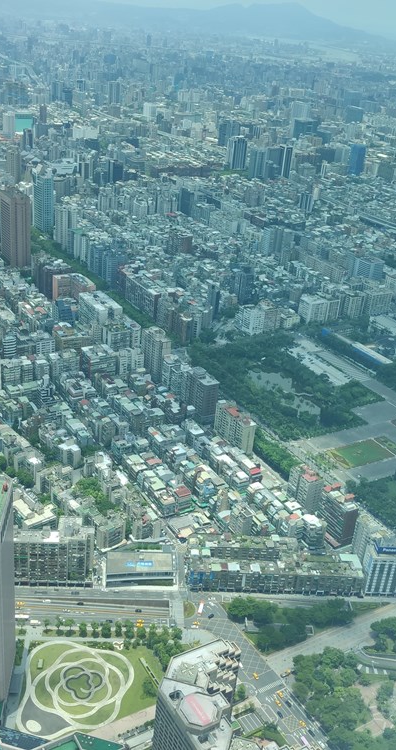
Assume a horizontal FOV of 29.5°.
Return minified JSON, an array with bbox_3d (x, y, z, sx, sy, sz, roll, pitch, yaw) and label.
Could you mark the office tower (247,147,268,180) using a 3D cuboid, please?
[{"bbox_3d":[149.610,-526.010,1880.530,34.000,80.000,34.000,-9,30,-28],"label":"office tower"}]

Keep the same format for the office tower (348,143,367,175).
[{"bbox_3d":[440.200,-592.530,2081.480,26.260,84.580,27.710,-10,30,-29],"label":"office tower"}]

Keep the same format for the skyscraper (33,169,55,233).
[{"bbox_3d":[-272.350,-306.160,1325.240,16.850,100.700,57.650,-10,30,-29],"label":"skyscraper"}]

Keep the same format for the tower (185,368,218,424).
[{"bbox_3d":[4.470,21.200,776.920,16.600,51.030,31.640,-10,30,-30],"label":"tower"}]

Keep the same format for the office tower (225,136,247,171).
[{"bbox_3d":[105.230,-597.030,2029.920,40.910,77.990,30.270,-10,30,-30],"label":"office tower"}]

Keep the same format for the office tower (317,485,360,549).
[{"bbox_3d":[112.000,116.280,613.730,17.000,40.000,31.500,-9,30,-28],"label":"office tower"}]

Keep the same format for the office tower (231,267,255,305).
[{"bbox_3d":[65.710,-131.310,1097.940,14.620,51.120,28.630,-10,30,-29],"label":"office tower"}]

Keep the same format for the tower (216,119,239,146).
[{"bbox_3d":[97.010,-753.520,2341.000,41.590,80.180,48.920,-10,30,-29],"label":"tower"}]

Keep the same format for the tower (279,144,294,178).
[{"bbox_3d":[228.940,-557.830,1967.130,21.360,82.840,21.490,-10,30,-29],"label":"tower"}]

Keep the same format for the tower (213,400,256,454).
[{"bbox_3d":[35.320,51.610,737.380,16.460,37.000,47.770,-10,30,-30],"label":"tower"}]

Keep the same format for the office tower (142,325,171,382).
[{"bbox_3d":[-46.920,-22.610,848.170,12.910,57.470,44.290,-10,30,-30],"label":"office tower"}]

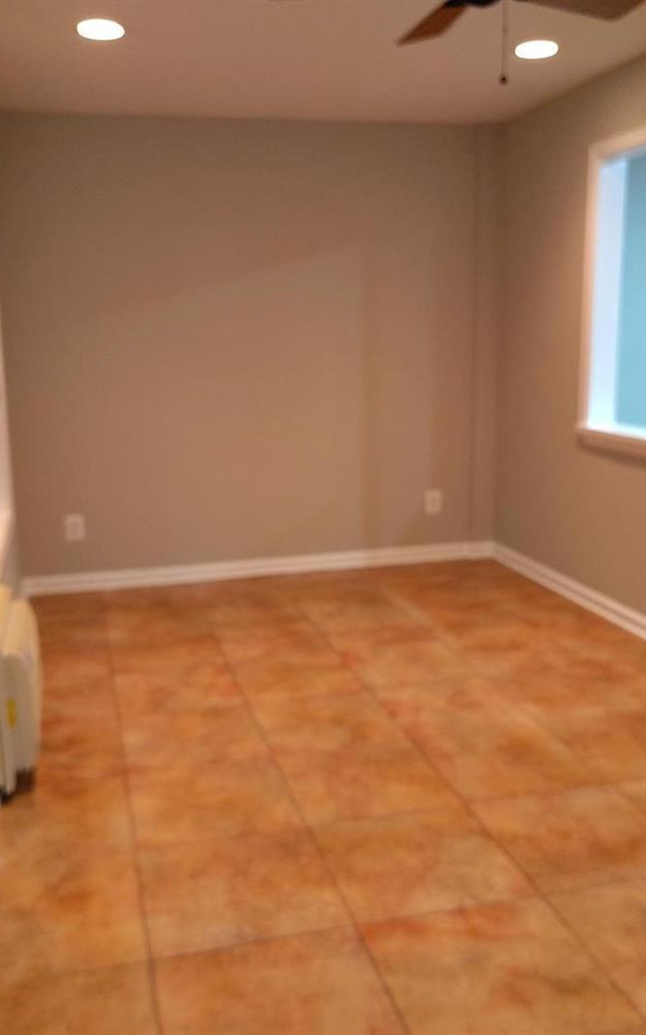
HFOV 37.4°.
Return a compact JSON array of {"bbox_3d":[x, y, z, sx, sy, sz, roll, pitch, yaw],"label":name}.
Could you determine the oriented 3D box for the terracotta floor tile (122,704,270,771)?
[{"bbox_3d":[-0.432,0.730,3.183,0.453,0.012,0.453,-4,11,-14],"label":"terracotta floor tile"}]

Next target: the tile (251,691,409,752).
[{"bbox_3d":[0.009,0.704,3.291,0.455,0.010,0.455,-3,11,-14],"label":"tile"}]

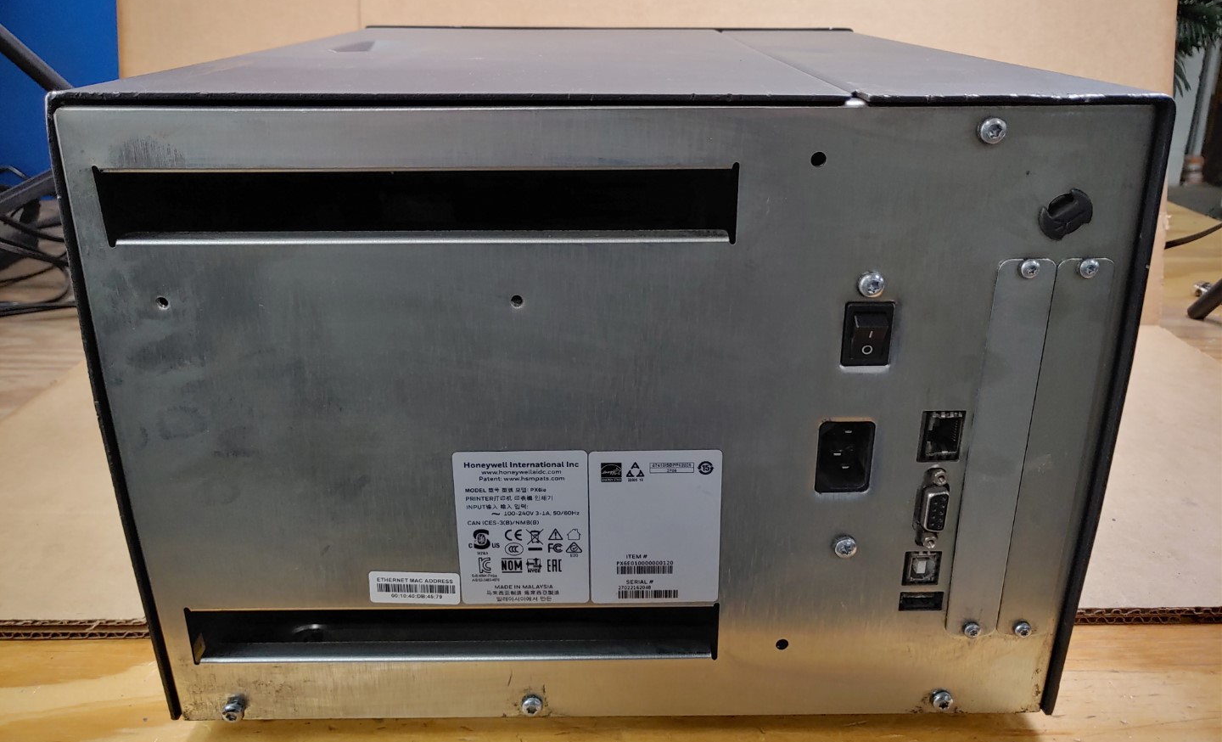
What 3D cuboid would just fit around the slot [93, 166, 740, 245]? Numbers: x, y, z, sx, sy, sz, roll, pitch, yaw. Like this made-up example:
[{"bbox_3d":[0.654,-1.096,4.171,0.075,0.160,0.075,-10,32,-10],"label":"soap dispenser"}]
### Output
[{"bbox_3d":[-0.060,-0.054,0.293,0.197,0.024,0.015,0,20,0],"label":"slot"}]

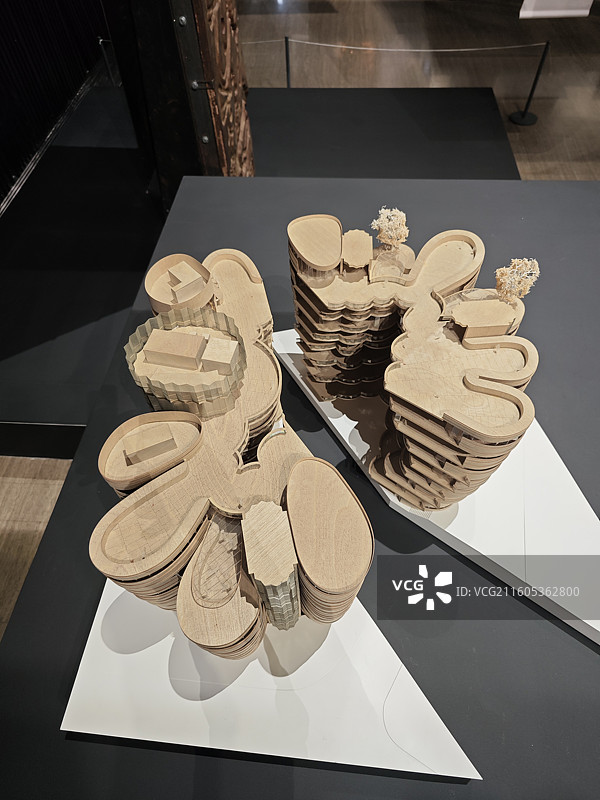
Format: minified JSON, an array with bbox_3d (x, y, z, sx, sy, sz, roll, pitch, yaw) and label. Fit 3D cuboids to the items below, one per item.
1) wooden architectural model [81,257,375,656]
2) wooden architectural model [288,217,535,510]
[{"bbox_3d":[-0.153,0.072,0.889,0.335,0.315,0.680,-15,53,-10],"label":"wooden architectural model"},{"bbox_3d":[0.230,-0.104,1.022,0.348,0.299,0.589,-24,55,-16],"label":"wooden architectural model"}]

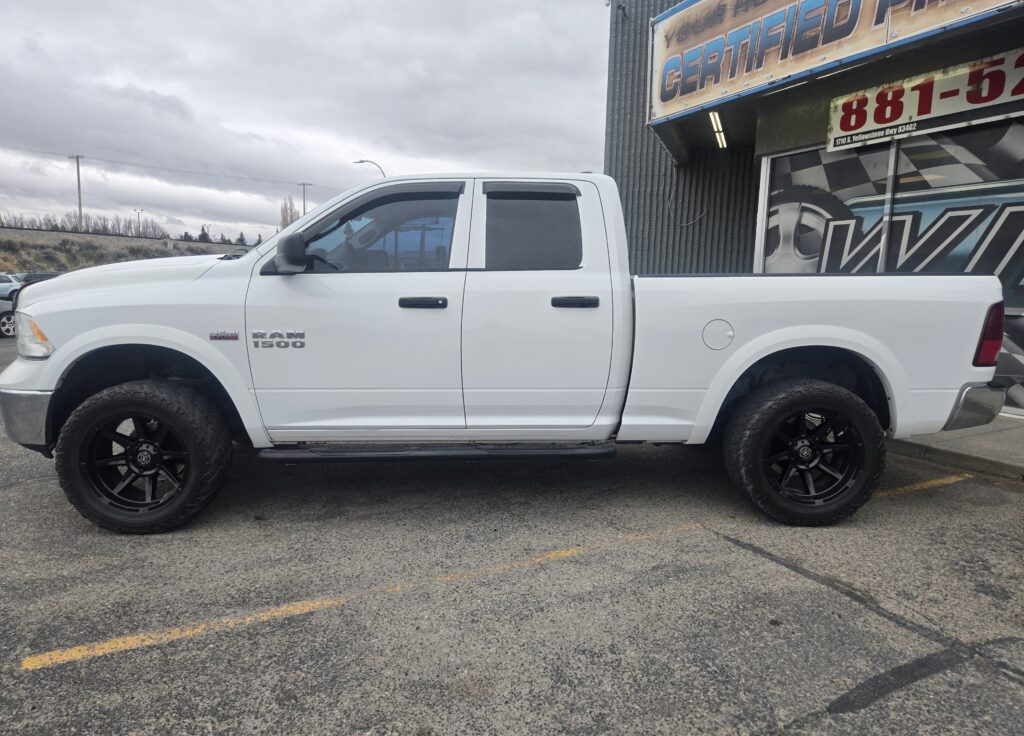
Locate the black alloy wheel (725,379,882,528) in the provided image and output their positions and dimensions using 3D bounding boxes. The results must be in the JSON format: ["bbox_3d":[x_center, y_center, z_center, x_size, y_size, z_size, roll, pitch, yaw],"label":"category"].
[{"bbox_3d":[1.611,0.463,3.764,0.805,0.805,0.295,0,8,-2],"label":"black alloy wheel"}]

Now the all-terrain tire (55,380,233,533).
[{"bbox_3d":[-1.956,0.476,3.644,0.805,0.805,0.295,0,8,-2],"label":"all-terrain tire"}]

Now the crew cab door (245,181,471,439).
[{"bbox_3d":[-0.782,-0.337,3.602,1.175,1.330,0.240,0,8,-2],"label":"crew cab door"}]

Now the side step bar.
[{"bbox_3d":[-0.392,0.465,3.676,1.900,0.085,0.150,0,8,-2],"label":"side step bar"}]

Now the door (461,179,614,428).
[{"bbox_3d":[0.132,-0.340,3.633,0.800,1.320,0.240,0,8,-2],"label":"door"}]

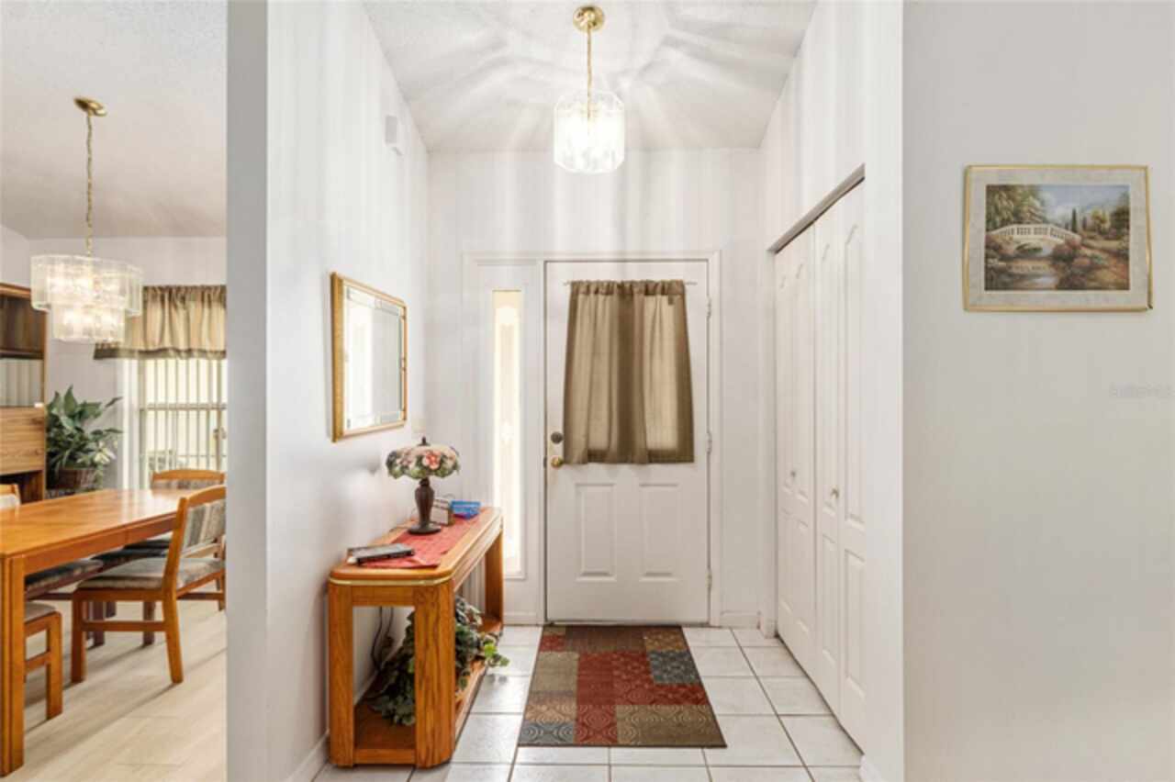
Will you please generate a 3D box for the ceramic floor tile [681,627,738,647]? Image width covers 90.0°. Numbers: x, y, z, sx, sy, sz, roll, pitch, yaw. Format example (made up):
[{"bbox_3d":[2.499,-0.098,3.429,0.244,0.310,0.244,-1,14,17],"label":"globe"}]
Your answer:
[{"bbox_3d":[0.610,1.302,3.102,0.329,0.010,0.248,0,0,1],"label":"ceramic floor tile"}]

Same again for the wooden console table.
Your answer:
[{"bbox_3d":[-0.667,0.962,2.579,0.443,0.677,1.101,0,0,1],"label":"wooden console table"}]

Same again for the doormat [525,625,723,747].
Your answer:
[{"bbox_3d":[0.130,1.294,2.690,0.762,0.010,1.088,0,0,1],"label":"doormat"}]

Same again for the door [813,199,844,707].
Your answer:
[{"bbox_3d":[1.006,0.277,2.422,0.035,2.030,0.305,0,0,1],"label":"door"}]

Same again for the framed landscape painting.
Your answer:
[{"bbox_3d":[1.367,-0.444,1.716,0.521,0.427,0.025,0,0,1],"label":"framed landscape painting"}]

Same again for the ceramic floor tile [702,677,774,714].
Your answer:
[{"bbox_3d":[0.601,1.304,2.507,0.329,0.010,0.315,0,0,1],"label":"ceramic floor tile"}]

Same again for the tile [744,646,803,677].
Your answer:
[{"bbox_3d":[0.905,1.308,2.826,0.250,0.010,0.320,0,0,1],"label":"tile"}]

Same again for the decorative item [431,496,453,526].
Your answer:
[{"bbox_3d":[-0.681,0.563,2.769,0.120,0.120,0.060,0,0,33],"label":"decorative item"}]

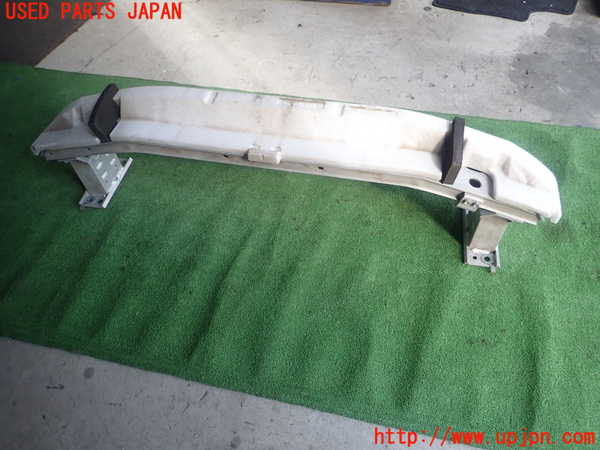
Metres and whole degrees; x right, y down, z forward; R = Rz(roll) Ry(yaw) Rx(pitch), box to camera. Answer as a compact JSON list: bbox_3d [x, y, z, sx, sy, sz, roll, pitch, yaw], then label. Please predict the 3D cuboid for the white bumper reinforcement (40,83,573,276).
[{"bbox_3d":[-0.075,-0.141,1.015,1.255,0.291,0.186,8,53,12],"label":"white bumper reinforcement"}]

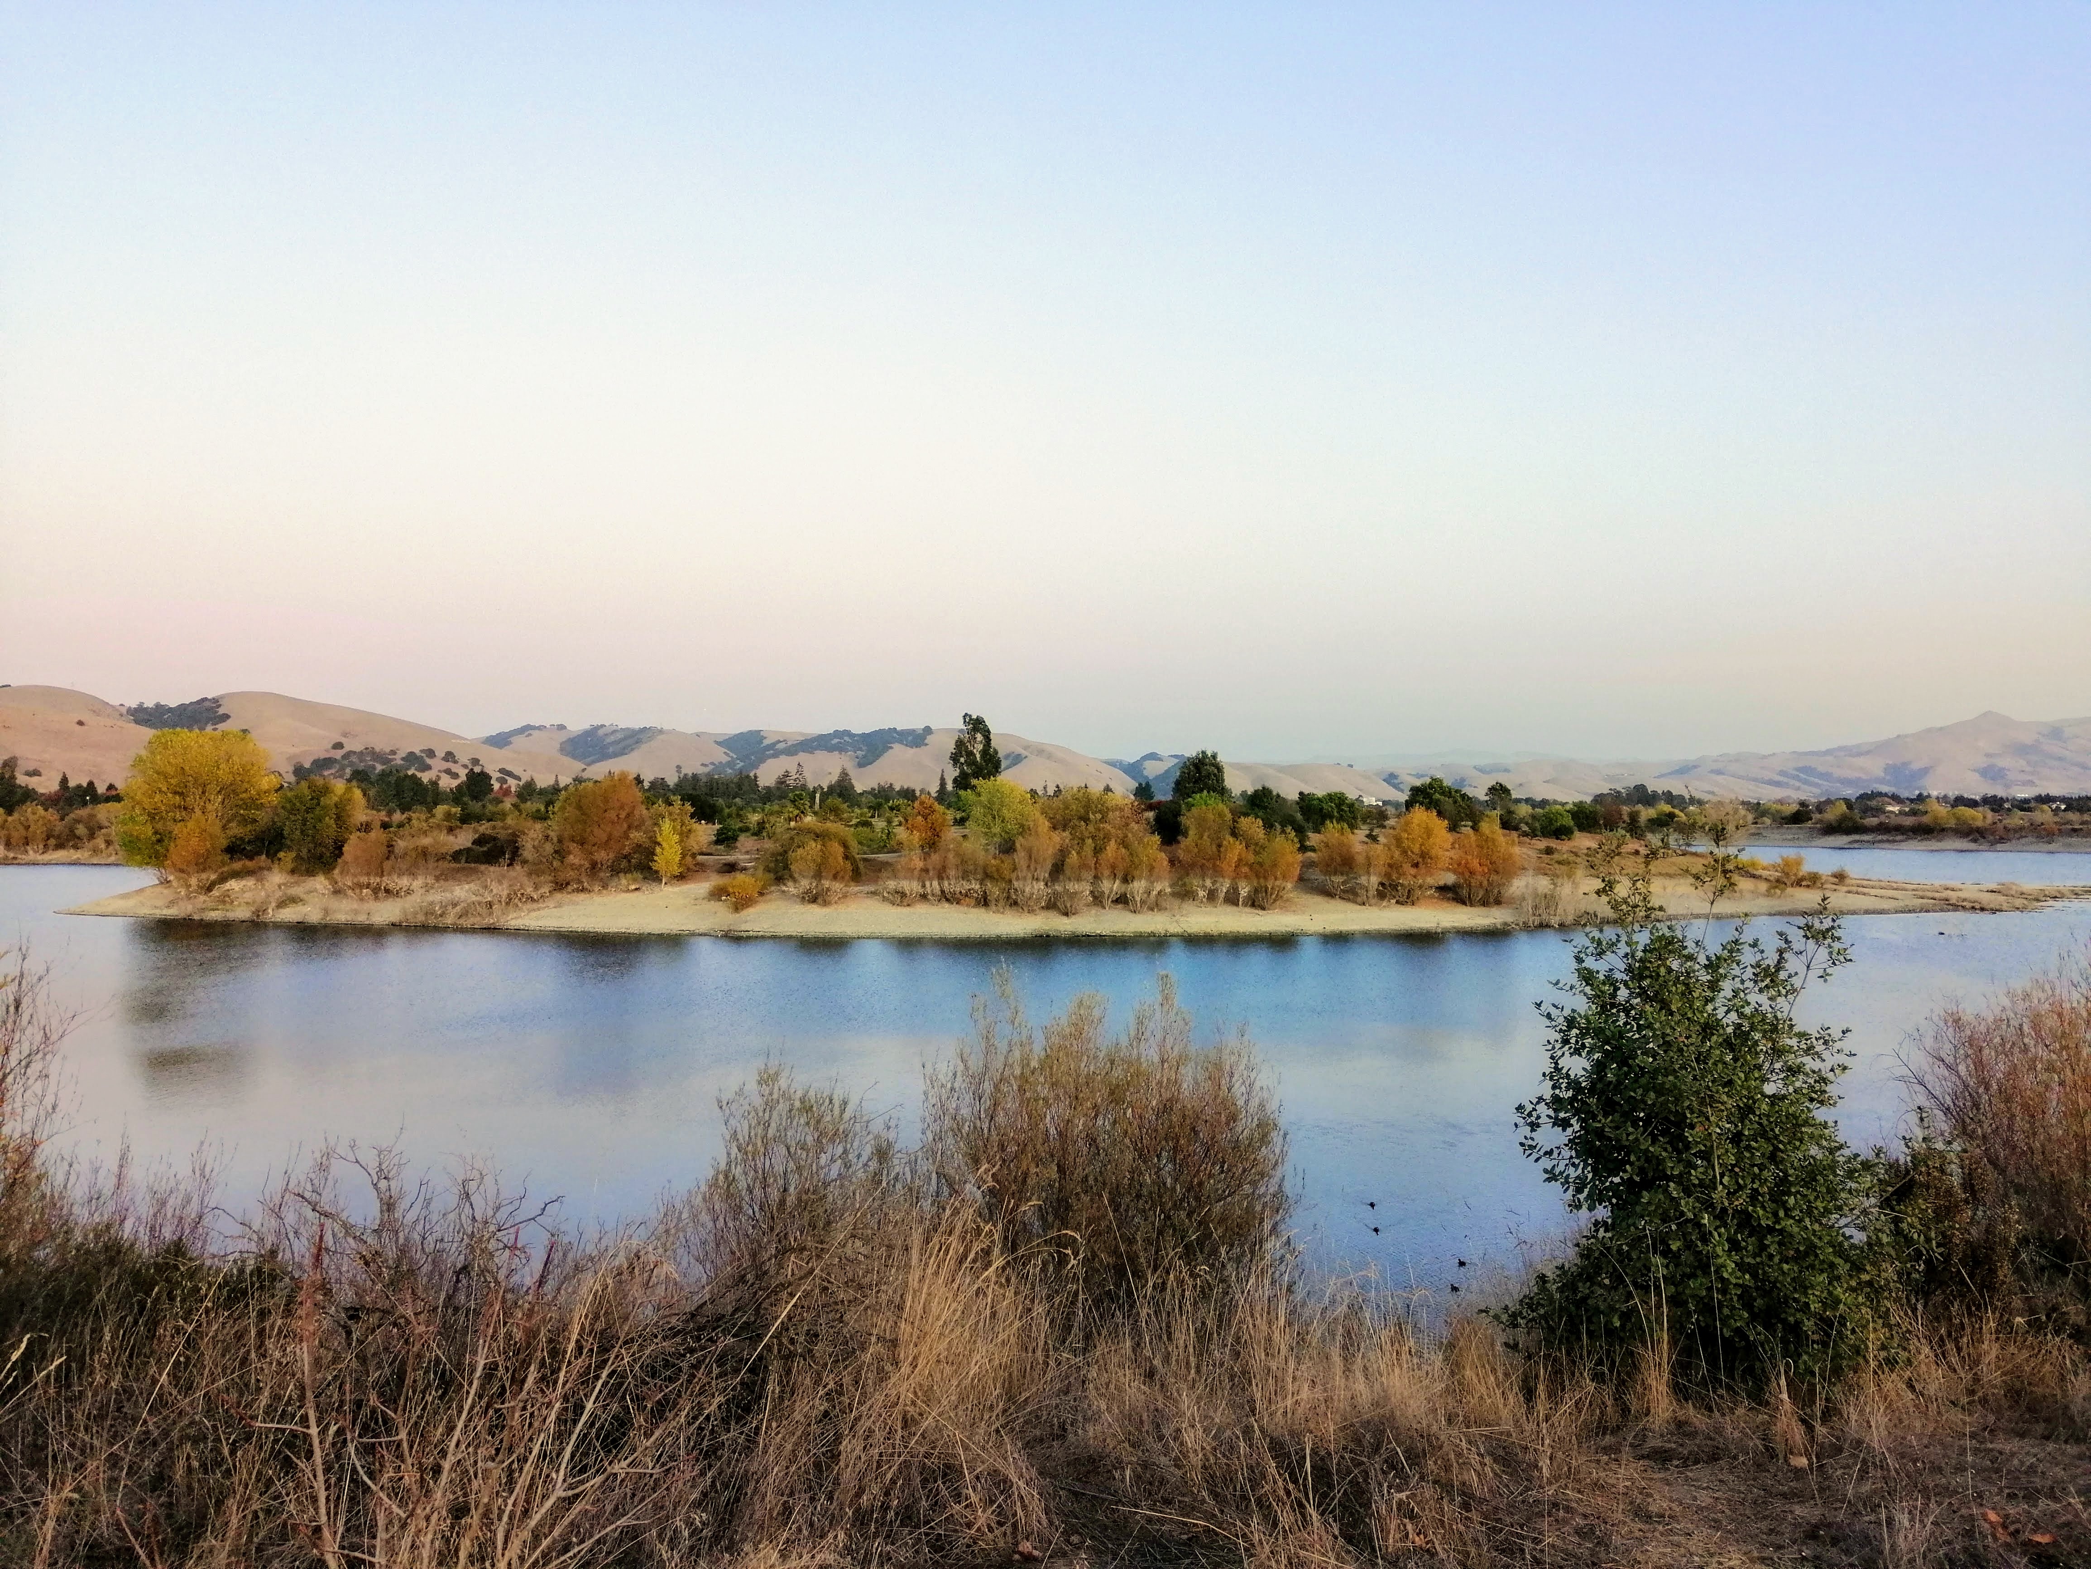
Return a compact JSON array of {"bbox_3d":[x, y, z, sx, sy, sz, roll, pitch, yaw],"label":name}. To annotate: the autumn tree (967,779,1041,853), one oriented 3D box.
[{"bbox_3d":[-3.760,3.160,150.000,6.760,7.360,6.560,0,0,0],"label":"autumn tree"}]

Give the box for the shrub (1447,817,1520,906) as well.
[{"bbox_3d":[38.920,6.830,145.000,6.400,7.990,6.400,0,-1,0],"label":"shrub"}]

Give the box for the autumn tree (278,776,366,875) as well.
[{"bbox_3d":[-62.190,3.580,140.000,7.570,8.410,7.340,0,0,0],"label":"autumn tree"}]

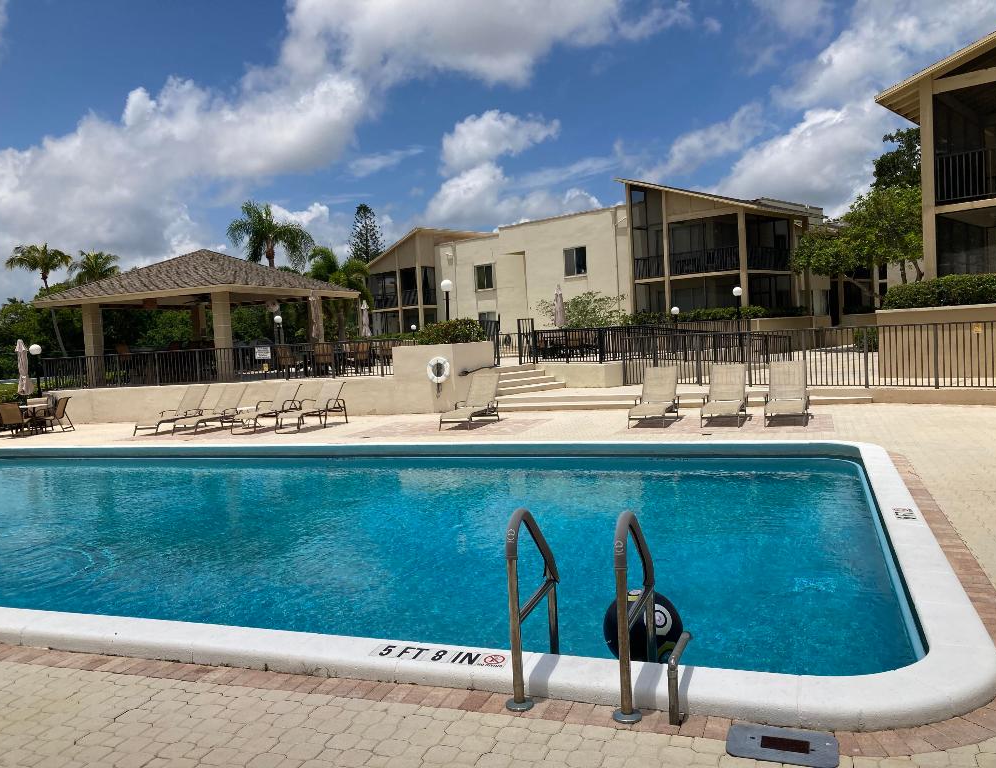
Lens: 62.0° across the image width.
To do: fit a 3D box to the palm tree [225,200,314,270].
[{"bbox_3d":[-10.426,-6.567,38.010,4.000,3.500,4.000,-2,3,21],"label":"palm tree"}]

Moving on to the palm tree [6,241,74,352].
[{"bbox_3d":[-32.772,-4.880,59.830,5.000,10.475,5.000,-5,3,-28],"label":"palm tree"}]

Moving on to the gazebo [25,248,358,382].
[{"bbox_3d":[-9.042,-2.205,25.622,6.790,4.024,6.790,-2,3,21],"label":"gazebo"}]

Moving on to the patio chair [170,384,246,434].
[{"bbox_3d":[-6.564,0.573,18.739,0.660,0.980,1.620,-2,3,23],"label":"patio chair"}]

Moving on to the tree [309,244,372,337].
[{"bbox_3d":[-6.708,-3.337,35.877,2.700,5.121,2.700,-3,3,-10],"label":"tree"}]

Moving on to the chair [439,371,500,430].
[{"bbox_3d":[-0.561,0.335,16.853,0.700,1.030,1.800,-2,3,21],"label":"chair"}]

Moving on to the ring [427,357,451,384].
[{"bbox_3d":[-1.404,-0.324,19.608,0.620,0.620,0.100,-2,3,20],"label":"ring"}]

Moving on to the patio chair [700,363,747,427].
[{"bbox_3d":[3.992,0.192,14.679,0.660,0.980,1.620,-2,3,20],"label":"patio chair"}]

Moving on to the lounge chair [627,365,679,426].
[{"bbox_3d":[2.850,0.227,15.222,0.660,0.980,1.620,-2,3,21],"label":"lounge chair"}]

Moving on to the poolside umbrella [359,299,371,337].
[{"bbox_3d":[-4.516,-1.740,28.448,0.420,2.319,0.420,-3,3,0],"label":"poolside umbrella"}]

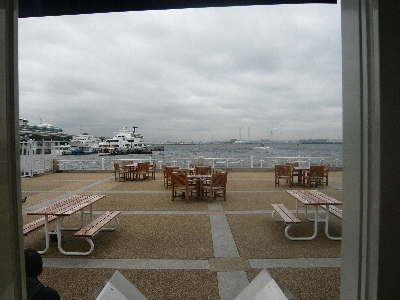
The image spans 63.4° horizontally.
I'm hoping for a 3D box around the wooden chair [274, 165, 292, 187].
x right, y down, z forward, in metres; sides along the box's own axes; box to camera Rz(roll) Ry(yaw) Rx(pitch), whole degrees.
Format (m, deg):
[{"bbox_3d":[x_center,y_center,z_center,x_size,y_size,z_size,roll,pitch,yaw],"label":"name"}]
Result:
[{"bbox_3d":[3.440,1.060,13.130,0.620,0.880,0.600,0,1,26],"label":"wooden chair"}]

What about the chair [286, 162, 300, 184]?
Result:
[{"bbox_3d":[4.200,1.037,14.300,0.620,0.880,0.600,0,1,-7],"label":"chair"}]

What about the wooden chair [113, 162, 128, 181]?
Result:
[{"bbox_3d":[-3.580,1.038,15.100,0.600,0.880,0.620,-1,1,-37],"label":"wooden chair"}]

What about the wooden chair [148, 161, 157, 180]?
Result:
[{"bbox_3d":[-2.420,1.026,15.650,0.600,0.880,0.620,0,1,-3],"label":"wooden chair"}]

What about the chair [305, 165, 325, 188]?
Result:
[{"bbox_3d":[4.500,1.064,12.830,0.620,0.880,0.600,0,1,-5],"label":"chair"}]

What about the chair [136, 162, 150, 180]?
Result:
[{"bbox_3d":[-2.800,1.034,15.220,0.620,0.880,0.600,-1,1,-37],"label":"chair"}]

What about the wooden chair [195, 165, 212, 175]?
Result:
[{"bbox_3d":[0.130,1.076,12.660,0.620,0.880,0.600,0,1,-7],"label":"wooden chair"}]

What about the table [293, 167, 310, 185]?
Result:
[{"bbox_3d":[4.360,1.129,13.650,0.880,0.720,0.880,0,1,0],"label":"table"}]

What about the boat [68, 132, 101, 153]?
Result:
[{"bbox_3d":[-65.000,-4.000,183.000,8.000,11.000,25.000,0,1,3],"label":"boat"}]

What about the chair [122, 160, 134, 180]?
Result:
[{"bbox_3d":[-3.550,1.018,16.200,0.620,0.880,0.600,0,1,-14],"label":"chair"}]

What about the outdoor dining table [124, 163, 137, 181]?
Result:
[{"bbox_3d":[-3.070,1.106,15.700,0.880,0.720,0.880,0,1,0],"label":"outdoor dining table"}]

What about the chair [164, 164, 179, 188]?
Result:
[{"bbox_3d":[-0.870,1.079,12.580,0.620,0.880,0.600,1,1,34],"label":"chair"}]

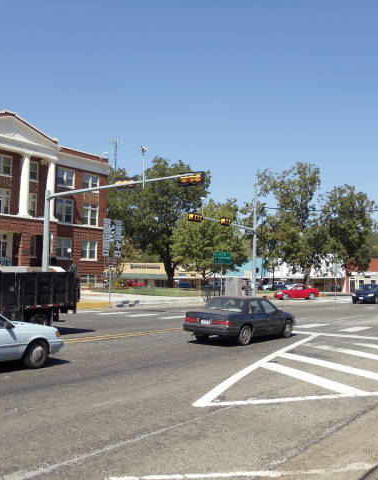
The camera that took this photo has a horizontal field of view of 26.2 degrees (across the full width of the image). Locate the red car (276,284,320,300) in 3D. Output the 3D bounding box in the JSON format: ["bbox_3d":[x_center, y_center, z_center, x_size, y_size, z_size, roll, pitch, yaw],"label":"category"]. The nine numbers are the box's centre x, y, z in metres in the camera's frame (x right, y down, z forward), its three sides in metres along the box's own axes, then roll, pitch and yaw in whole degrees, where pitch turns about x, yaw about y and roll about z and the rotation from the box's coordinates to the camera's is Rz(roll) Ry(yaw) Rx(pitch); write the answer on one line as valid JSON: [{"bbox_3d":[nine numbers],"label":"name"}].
[{"bbox_3d":[10.341,5.018,77.536,4.300,1.380,1.770,0,-3,-2],"label":"red car"}]

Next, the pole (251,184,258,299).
[{"bbox_3d":[4.906,0.239,60.738,0.300,9.100,0.300,-1,-3,30],"label":"pole"}]

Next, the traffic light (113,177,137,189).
[{"bbox_3d":[-3.103,-2.803,40.000,1.250,0.530,0.300,-1,-3,27],"label":"traffic light"}]

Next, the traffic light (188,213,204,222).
[{"bbox_3d":[0.476,-1.548,57.000,0.350,0.550,1.600,-1,-3,27],"label":"traffic light"}]

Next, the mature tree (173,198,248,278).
[{"bbox_3d":[2.197,0.929,86.256,8.000,9.800,7.800,0,-3,0],"label":"mature tree"}]

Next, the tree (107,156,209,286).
[{"bbox_3d":[-3.749,-2.213,100.000,12.600,16.200,12.200,1,-3,0],"label":"tree"}]

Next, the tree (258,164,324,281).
[{"bbox_3d":[11.649,-1.143,93.393,8.200,15.000,8.000,0,-3,0],"label":"tree"}]

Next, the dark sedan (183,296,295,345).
[{"bbox_3d":[1.660,2.433,25.050,1.730,1.380,4.600,-1,-3,30],"label":"dark sedan"}]

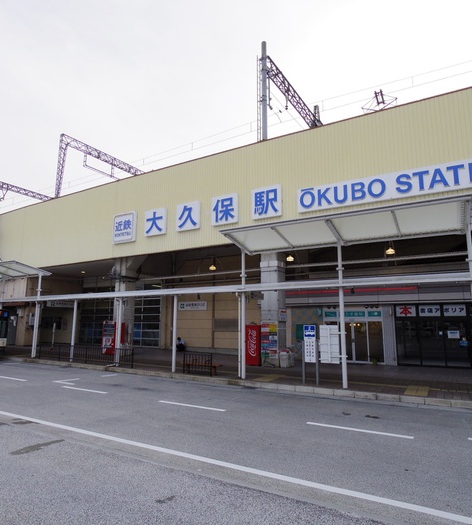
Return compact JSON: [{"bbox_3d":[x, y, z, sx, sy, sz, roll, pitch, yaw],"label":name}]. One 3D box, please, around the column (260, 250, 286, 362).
[{"bbox_3d":[1.748,1.849,16.106,0.870,5.800,0.940,-5,-10,28],"label":"column"}]

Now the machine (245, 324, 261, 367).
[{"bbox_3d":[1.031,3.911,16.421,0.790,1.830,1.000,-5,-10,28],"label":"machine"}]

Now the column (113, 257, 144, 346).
[{"bbox_3d":[-6.708,2.649,20.973,0.880,5.800,0.880,-5,-10,28],"label":"column"}]

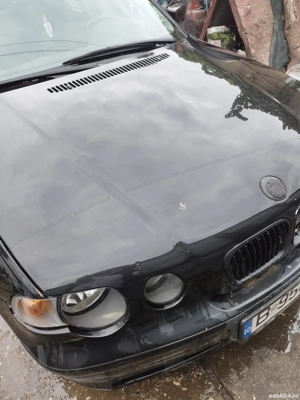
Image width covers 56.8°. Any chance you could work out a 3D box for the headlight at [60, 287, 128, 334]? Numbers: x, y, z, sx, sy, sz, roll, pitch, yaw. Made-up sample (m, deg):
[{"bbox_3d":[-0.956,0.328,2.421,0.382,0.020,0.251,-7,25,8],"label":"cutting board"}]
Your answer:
[{"bbox_3d":[-0.160,0.301,0.788,0.167,0.135,0.105,-18,40,-11],"label":"headlight"}]

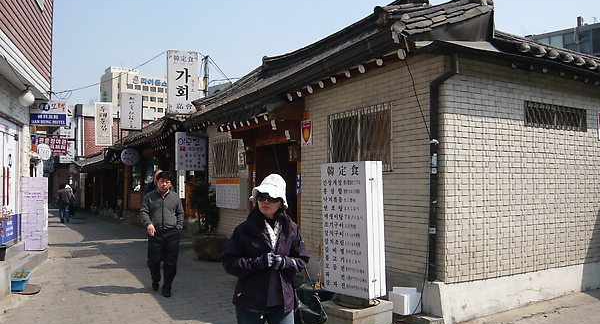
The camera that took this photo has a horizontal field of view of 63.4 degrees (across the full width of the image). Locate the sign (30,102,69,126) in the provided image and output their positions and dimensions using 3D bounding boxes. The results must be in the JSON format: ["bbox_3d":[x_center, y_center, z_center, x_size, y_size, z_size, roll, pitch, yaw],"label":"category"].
[{"bbox_3d":[-5.475,-1.047,10.600,0.710,0.486,0.160,1,-3,-18],"label":"sign"}]

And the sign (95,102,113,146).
[{"bbox_3d":[-7.524,-1.460,18.600,0.640,1.640,0.180,1,-3,-14],"label":"sign"}]

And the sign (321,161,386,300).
[{"bbox_3d":[0.533,0.664,4.920,0.250,1.313,0.604,1,-4,-40],"label":"sign"}]

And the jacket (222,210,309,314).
[{"bbox_3d":[-0.206,0.607,2.970,0.531,0.631,0.360,1,-3,-13],"label":"jacket"}]

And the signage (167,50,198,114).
[{"bbox_3d":[-3.021,-2.053,12.500,0.770,1.640,0.200,1,-3,-21],"label":"signage"}]

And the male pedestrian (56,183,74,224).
[{"bbox_3d":[-10.152,1.774,20.964,0.600,1.670,0.420,1,-3,-24],"label":"male pedestrian"}]

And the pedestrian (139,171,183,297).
[{"bbox_3d":[-1.945,1.000,6.780,0.591,1.735,0.400,1,-3,-16],"label":"pedestrian"}]

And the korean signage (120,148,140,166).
[{"bbox_3d":[-5.590,-0.157,16.000,0.561,0.548,0.150,1,-3,-27],"label":"korean signage"}]

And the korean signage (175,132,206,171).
[{"bbox_3d":[-2.815,-0.254,12.500,0.755,0.981,0.200,2,-3,-29],"label":"korean signage"}]

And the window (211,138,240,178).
[{"bbox_3d":[-1.715,-0.088,11.042,0.100,0.890,1.500,2,-3,-31],"label":"window"}]

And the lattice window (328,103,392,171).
[{"bbox_3d":[0.807,-0.303,6.899,0.100,0.900,1.410,2,-3,-31],"label":"lattice window"}]

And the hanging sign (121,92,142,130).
[{"bbox_3d":[-5.757,-1.744,16.600,0.690,1.230,0.220,1,-3,-10],"label":"hanging sign"}]

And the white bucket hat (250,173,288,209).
[{"bbox_3d":[-0.186,0.179,2.980,0.227,0.218,0.270,-1,-3,18],"label":"white bucket hat"}]

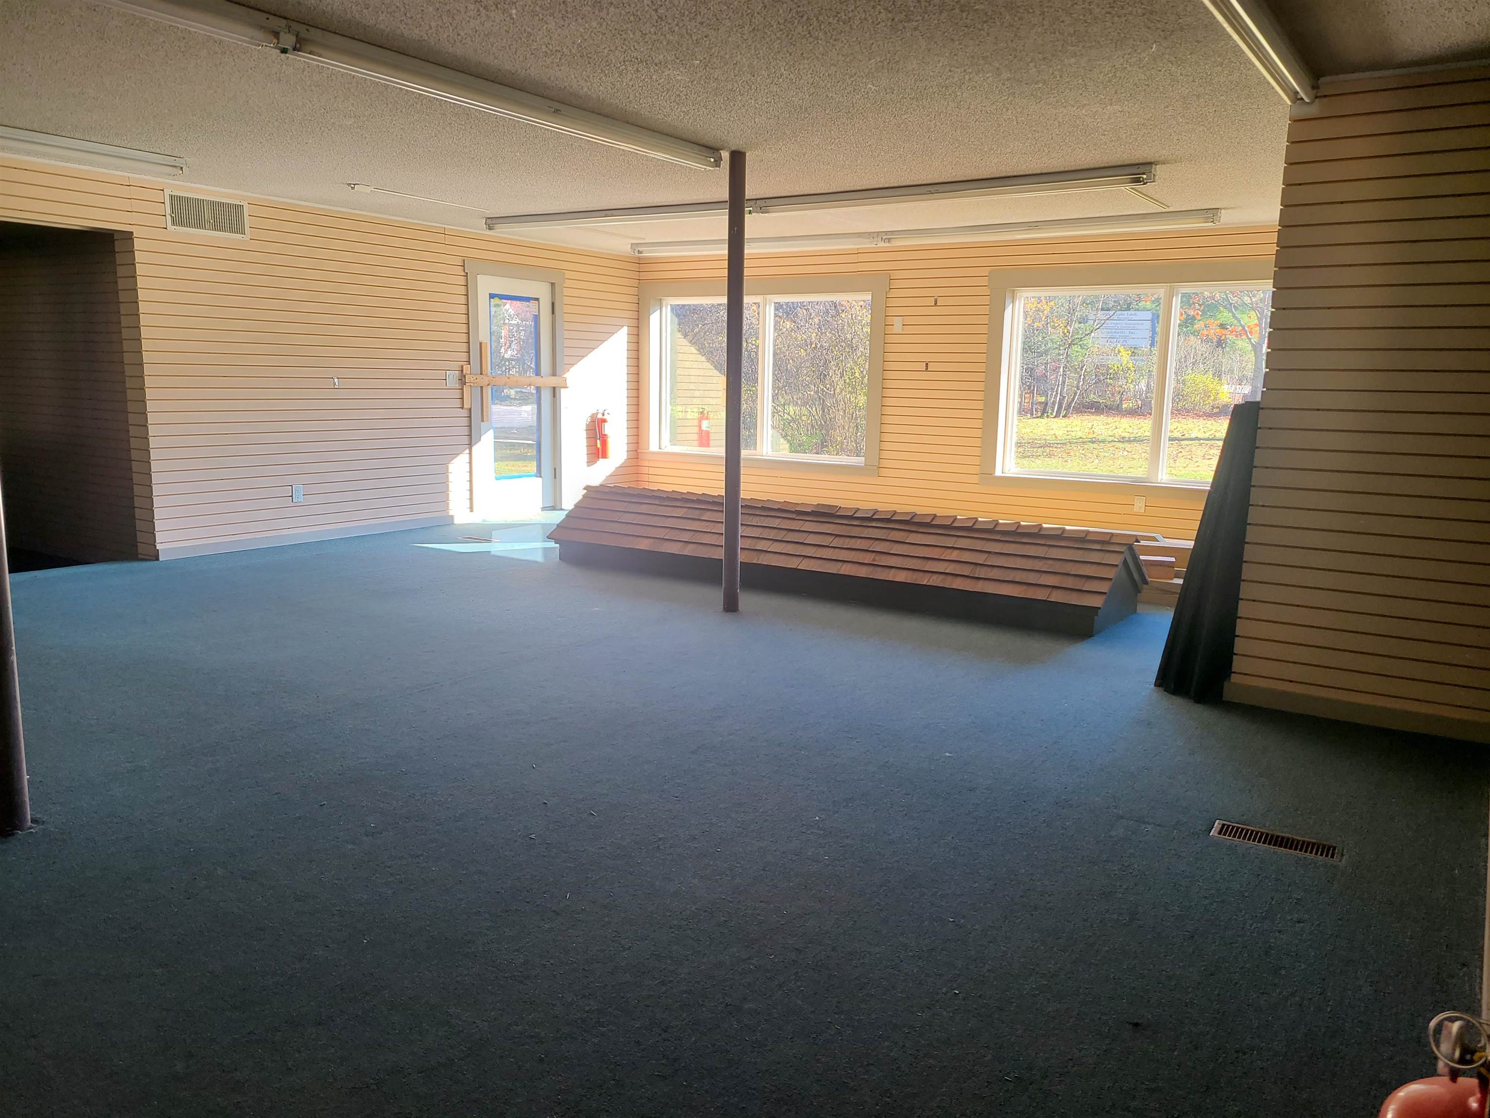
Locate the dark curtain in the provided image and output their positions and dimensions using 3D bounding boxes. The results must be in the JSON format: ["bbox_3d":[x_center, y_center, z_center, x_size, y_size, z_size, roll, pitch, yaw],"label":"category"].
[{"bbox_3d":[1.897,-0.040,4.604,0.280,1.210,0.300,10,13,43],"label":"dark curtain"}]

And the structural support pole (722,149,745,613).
[{"bbox_3d":[-0.054,-0.898,5.923,0.085,2.395,0.085,1,9,-1],"label":"structural support pole"}]

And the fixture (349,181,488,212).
[{"bbox_3d":[-2.164,-2.396,7.507,0.050,0.040,1.190,7,11,32],"label":"fixture"}]

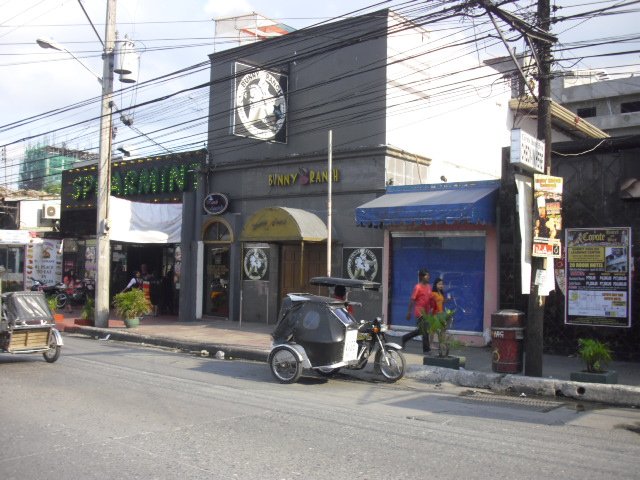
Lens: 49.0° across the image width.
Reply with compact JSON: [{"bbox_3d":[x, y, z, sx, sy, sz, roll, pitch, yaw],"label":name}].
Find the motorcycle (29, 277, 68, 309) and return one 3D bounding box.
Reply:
[{"bbox_3d":[-10.029,1.966,25.389,0.680,1.060,1.880,-1,-3,38],"label":"motorcycle"}]

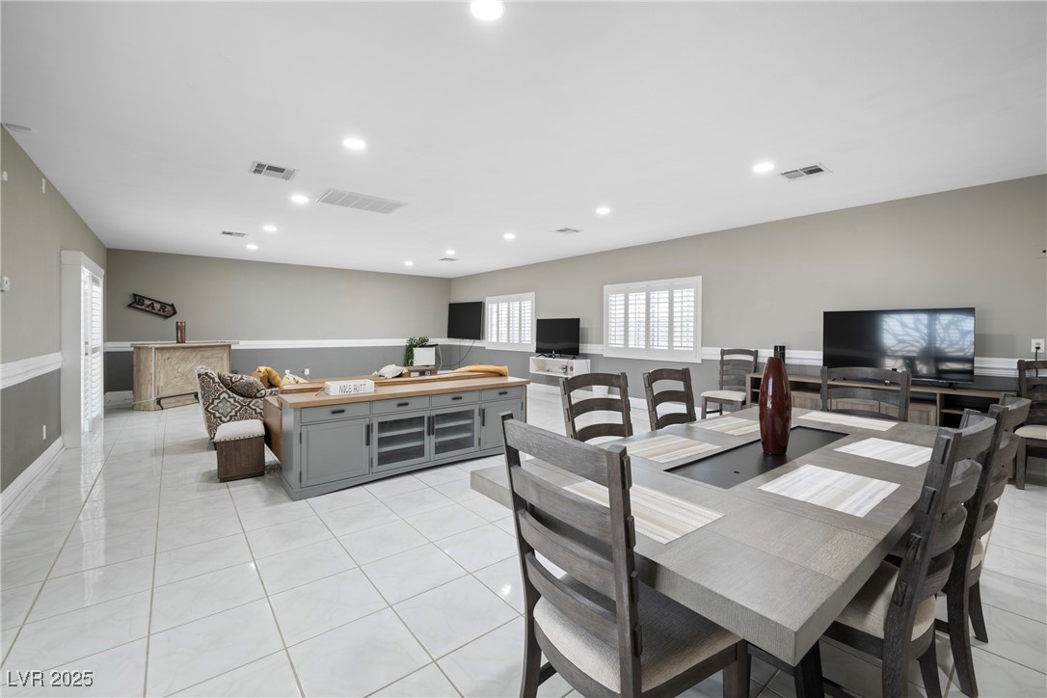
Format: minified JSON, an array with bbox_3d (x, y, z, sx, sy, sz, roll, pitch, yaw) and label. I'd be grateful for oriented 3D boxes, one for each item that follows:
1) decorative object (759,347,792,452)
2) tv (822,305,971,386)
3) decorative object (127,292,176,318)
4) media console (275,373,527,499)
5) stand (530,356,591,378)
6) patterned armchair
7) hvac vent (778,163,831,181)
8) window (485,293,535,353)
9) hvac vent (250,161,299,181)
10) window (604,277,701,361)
[{"bbox_3d":[1.251,0.268,2.016,0.165,0.490,0.165,0,2,0],"label":"decorative object"},{"bbox_3d":[3.959,-0.056,4.376,0.080,0.710,1.205,-1,2,-38],"label":"tv"},{"bbox_3d":[-6.917,-0.786,7.634,0.681,0.306,0.050,23,-11,-34],"label":"decorative object"},{"bbox_3d":[-1.017,0.760,4.049,2.345,0.767,0.497,-2,3,-38],"label":"media console"},{"bbox_3d":[0.705,0.352,8.113,0.406,0.340,1.248,-2,4,-41],"label":"stand"},{"bbox_3d":[-3.401,0.645,4.961,0.893,0.913,0.792,-2,3,-39],"label":"patterned armchair"},{"bbox_3d":[2.579,-1.610,3.736,0.320,0.030,0.335,-1,2,-40],"label":"hvac vent"},{"bbox_3d":[-0.354,-0.610,9.571,0.091,1.309,1.857,-2,4,-41],"label":"window"},{"bbox_3d":[-2.299,-1.634,3.747,0.345,0.030,0.310,-1,2,-40],"label":"hvac vent"},{"bbox_3d":[2.077,-0.475,6.799,0.091,1.309,1.857,-2,4,-41],"label":"window"}]

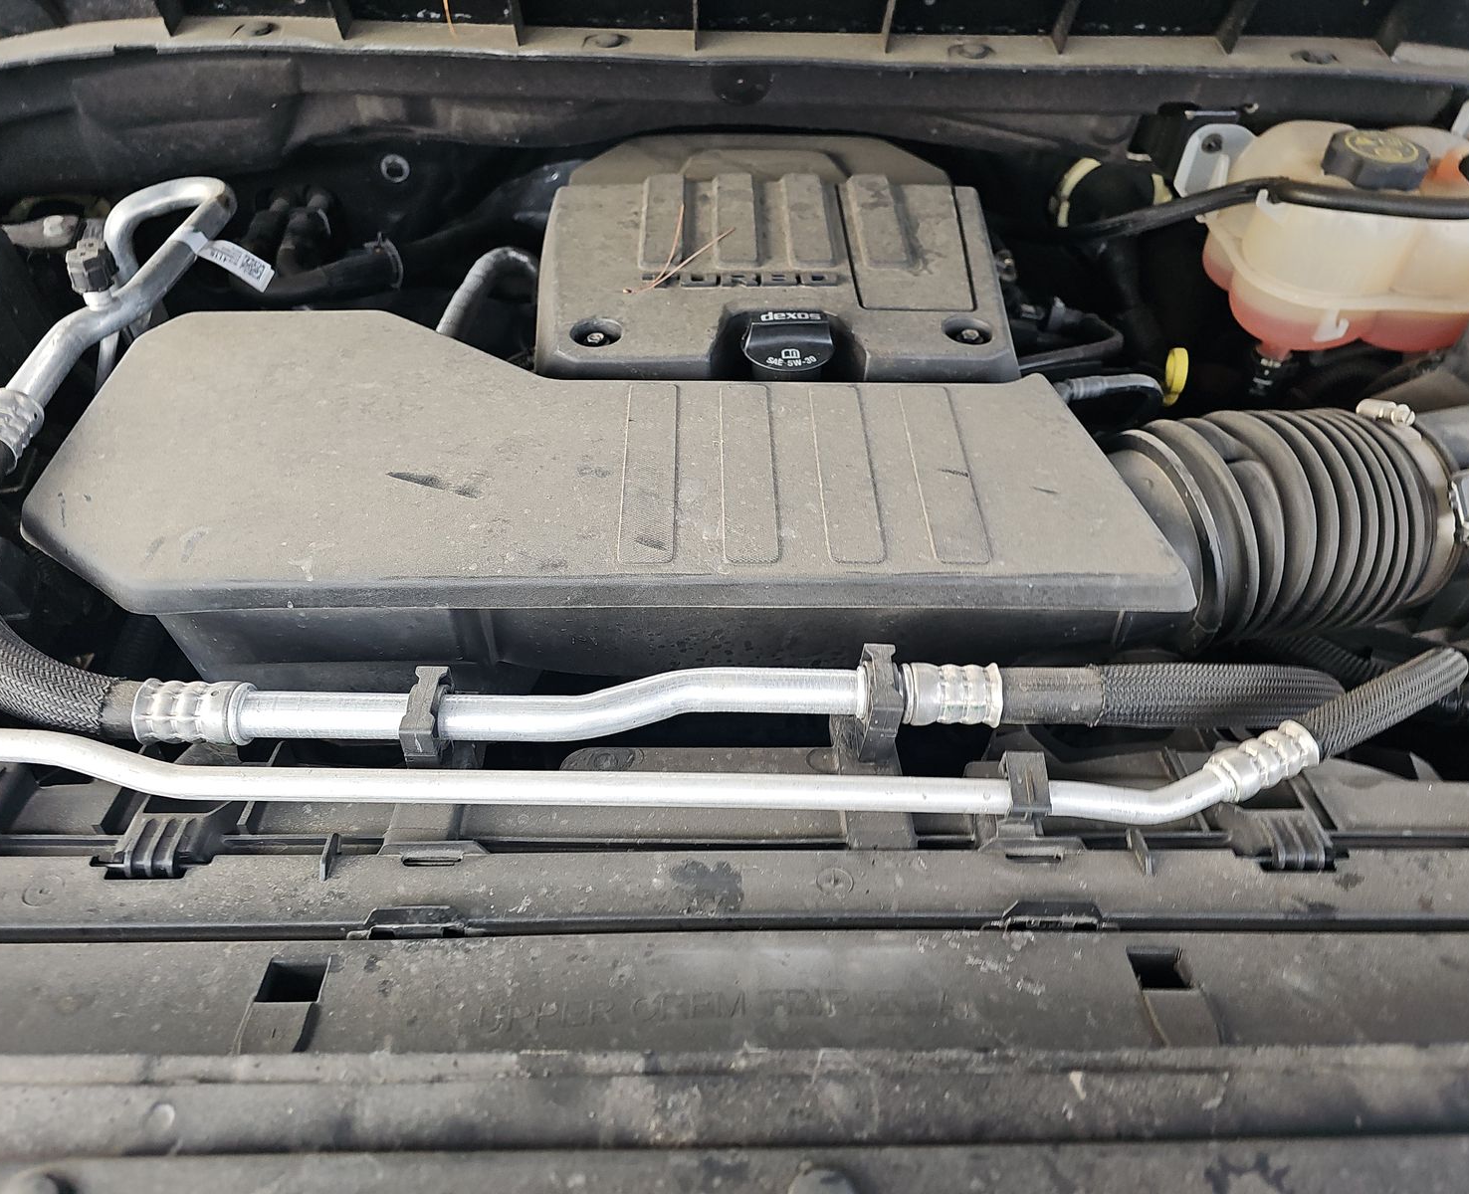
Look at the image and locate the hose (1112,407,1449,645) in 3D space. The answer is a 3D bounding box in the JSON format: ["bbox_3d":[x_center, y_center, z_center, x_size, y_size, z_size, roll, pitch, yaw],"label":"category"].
[{"bbox_3d":[0.278,-0.038,0.583,0.172,0.124,0.124,-9,48,-18],"label":"hose"}]

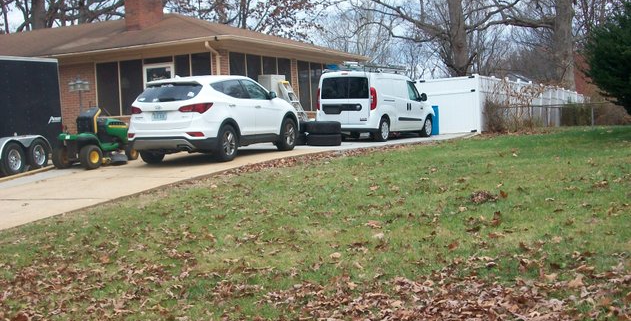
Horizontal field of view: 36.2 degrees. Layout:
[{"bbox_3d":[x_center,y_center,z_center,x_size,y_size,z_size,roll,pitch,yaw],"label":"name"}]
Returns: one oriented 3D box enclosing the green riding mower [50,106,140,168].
[{"bbox_3d":[-4.529,-0.473,19.954,1.150,1.200,1.750,0,6,29],"label":"green riding mower"}]

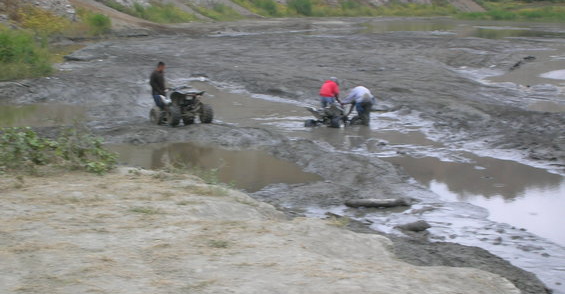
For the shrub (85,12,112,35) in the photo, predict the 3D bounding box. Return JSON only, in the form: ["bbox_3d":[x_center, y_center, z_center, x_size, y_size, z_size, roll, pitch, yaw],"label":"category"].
[{"bbox_3d":[-13.707,-9.200,90.000,2.100,1.800,2.000,0,7,0],"label":"shrub"}]

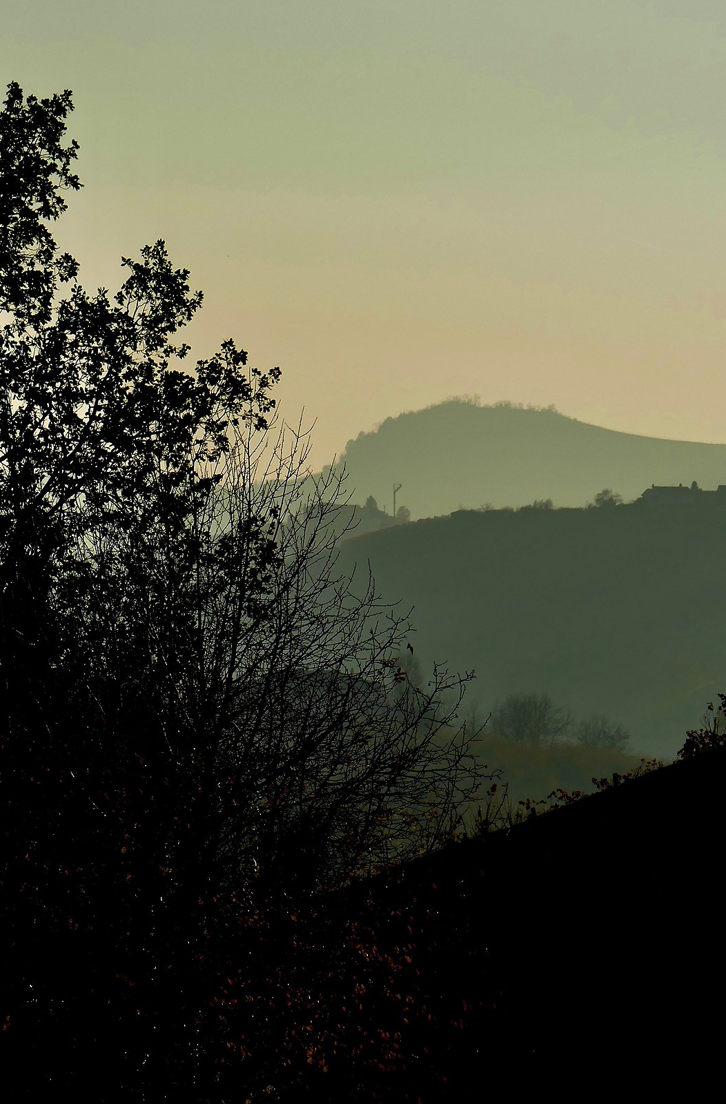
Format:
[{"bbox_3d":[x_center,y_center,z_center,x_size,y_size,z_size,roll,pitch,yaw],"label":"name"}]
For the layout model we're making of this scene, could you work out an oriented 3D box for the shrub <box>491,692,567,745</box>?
[{"bbox_3d":[21.230,21.230,1020.000,9.650,6.840,8.680,0,0,0],"label":"shrub"}]

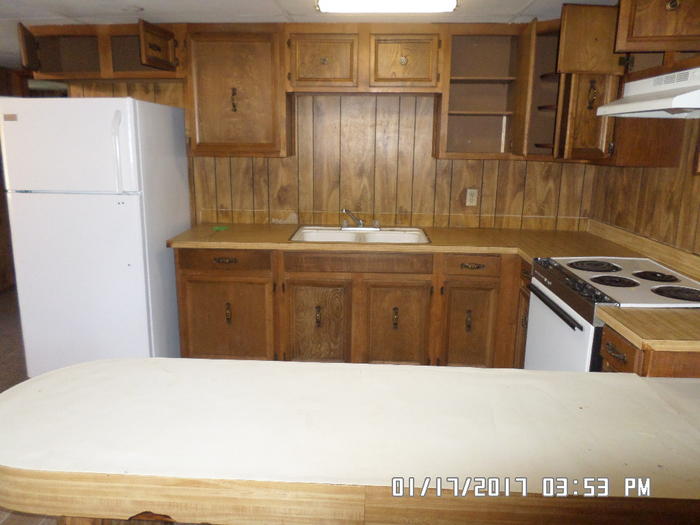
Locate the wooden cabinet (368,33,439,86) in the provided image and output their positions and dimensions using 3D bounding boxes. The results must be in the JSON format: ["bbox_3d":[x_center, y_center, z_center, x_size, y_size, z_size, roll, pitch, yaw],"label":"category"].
[{"bbox_3d":[0.322,-1.196,3.062,0.390,0.285,0.340,1,13,2],"label":"wooden cabinet"}]

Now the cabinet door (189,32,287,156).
[{"bbox_3d":[-0.676,-1.002,3.023,0.553,0.683,0.030,1,13,2],"label":"cabinet door"}]

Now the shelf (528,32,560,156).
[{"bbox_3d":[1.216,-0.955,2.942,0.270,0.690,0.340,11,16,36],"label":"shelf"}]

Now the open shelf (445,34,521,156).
[{"bbox_3d":[0.782,-0.995,3.090,0.430,0.690,0.330,1,13,2],"label":"open shelf"}]

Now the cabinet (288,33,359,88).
[{"bbox_3d":[-0.147,-1.208,3.079,0.400,0.295,0.340,1,13,2],"label":"cabinet"}]

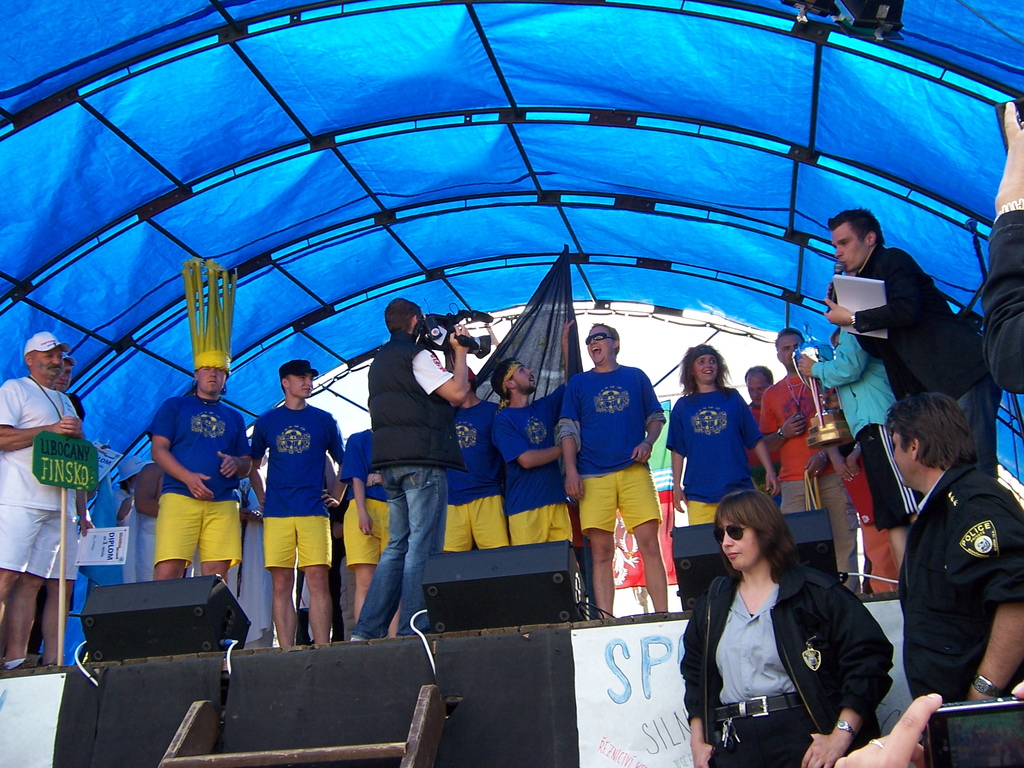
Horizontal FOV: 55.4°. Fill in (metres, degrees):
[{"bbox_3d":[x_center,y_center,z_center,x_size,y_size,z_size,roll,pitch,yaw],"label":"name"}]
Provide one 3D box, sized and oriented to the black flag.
[{"bbox_3d":[0.125,-0.368,6.250,0.660,1.050,0.280,-6,-17,7],"label":"black flag"}]

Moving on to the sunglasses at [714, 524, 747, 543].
[{"bbox_3d":[0.664,0.425,2.788,0.135,0.050,0.140,6,-20,-30],"label":"sunglasses"}]

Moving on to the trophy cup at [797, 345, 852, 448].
[{"bbox_3d":[1.688,0.031,5.361,0.260,0.655,0.220,-10,-19,17],"label":"trophy cup"}]

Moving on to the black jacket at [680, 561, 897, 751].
[{"bbox_3d":[0.838,0.829,2.970,0.550,0.560,0.340,-17,-21,36],"label":"black jacket"}]

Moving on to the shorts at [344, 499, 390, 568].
[{"bbox_3d":[-0.845,0.874,5.786,0.290,0.439,0.360,-15,-21,31],"label":"shorts"}]

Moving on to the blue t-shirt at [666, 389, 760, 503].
[{"bbox_3d":[1.144,0.339,5.522,0.520,0.678,0.280,-8,-18,11],"label":"blue t-shirt"}]

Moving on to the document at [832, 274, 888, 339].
[{"bbox_3d":[1.418,-0.309,3.950,0.215,0.020,0.290,0,-55,10],"label":"document"}]

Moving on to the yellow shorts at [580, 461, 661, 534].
[{"bbox_3d":[0.608,0.641,5.521,0.440,0.429,0.290,-6,-18,6],"label":"yellow shorts"}]

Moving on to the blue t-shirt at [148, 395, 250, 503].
[{"bbox_3d":[-1.921,0.396,6.000,0.600,0.670,0.350,0,-17,-12],"label":"blue t-shirt"}]

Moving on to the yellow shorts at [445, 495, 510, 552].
[{"bbox_3d":[-0.210,0.820,5.950,0.410,0.430,0.280,-5,-17,4],"label":"yellow shorts"}]

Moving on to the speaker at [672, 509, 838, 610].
[{"bbox_3d":[1.029,0.756,4.047,0.620,0.360,0.420,-10,-19,18],"label":"speaker"}]

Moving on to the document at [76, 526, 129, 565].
[{"bbox_3d":[-2.282,0.909,5.450,0.297,0.210,0.008,-4,-20,10],"label":"document"}]

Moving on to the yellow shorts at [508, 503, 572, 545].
[{"bbox_3d":[0.158,0.743,5.611,0.380,0.402,0.280,6,-20,-29],"label":"yellow shorts"}]

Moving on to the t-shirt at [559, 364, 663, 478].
[{"bbox_3d":[0.576,0.205,5.661,0.560,0.673,0.300,-7,-18,9],"label":"t-shirt"}]

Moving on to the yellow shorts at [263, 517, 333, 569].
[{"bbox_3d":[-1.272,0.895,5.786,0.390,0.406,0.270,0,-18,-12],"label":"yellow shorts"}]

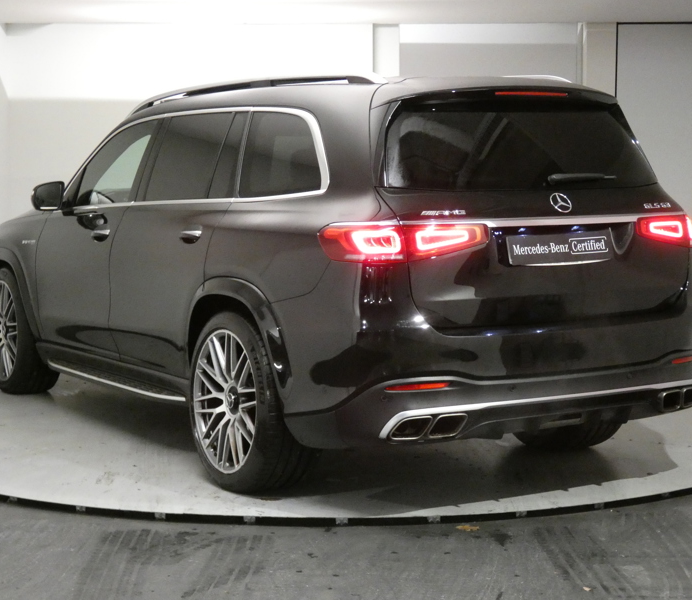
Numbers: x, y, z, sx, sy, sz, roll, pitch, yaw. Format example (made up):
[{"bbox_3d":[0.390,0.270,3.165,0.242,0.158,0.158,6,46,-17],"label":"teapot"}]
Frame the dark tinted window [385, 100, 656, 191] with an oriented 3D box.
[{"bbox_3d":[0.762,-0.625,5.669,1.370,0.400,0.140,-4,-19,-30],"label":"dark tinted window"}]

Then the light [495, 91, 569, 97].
[{"bbox_3d":[0.753,-0.829,5.663,0.370,0.022,0.030,-4,6,-30],"label":"light"}]

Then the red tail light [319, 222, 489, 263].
[{"bbox_3d":[0.220,-0.223,5.357,0.560,0.150,0.340,-4,7,-31],"label":"red tail light"}]

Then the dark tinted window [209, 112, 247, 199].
[{"bbox_3d":[-0.490,-0.635,6.171,0.030,0.390,0.285,18,-5,-31],"label":"dark tinted window"}]

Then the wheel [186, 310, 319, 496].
[{"bbox_3d":[-0.385,0.428,6.123,0.325,0.815,0.815,-4,7,-31],"label":"wheel"}]

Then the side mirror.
[{"bbox_3d":[-1.658,-0.582,7.858,0.210,0.165,0.140,-4,6,-30],"label":"side mirror"}]

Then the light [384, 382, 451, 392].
[{"bbox_3d":[0.272,0.328,5.285,0.255,0.032,0.045,-2,6,-15],"label":"light"}]

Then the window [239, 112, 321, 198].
[{"bbox_3d":[-0.250,-0.600,5.786,0.045,0.390,0.760,19,-6,-33],"label":"window"}]

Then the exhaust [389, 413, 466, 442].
[{"bbox_3d":[0.299,0.470,5.308,0.295,0.090,0.140,-4,6,-30],"label":"exhaust"}]

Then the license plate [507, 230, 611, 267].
[{"bbox_3d":[0.853,-0.205,5.579,0.520,0.114,0.015,-4,-8,-31],"label":"license plate"}]

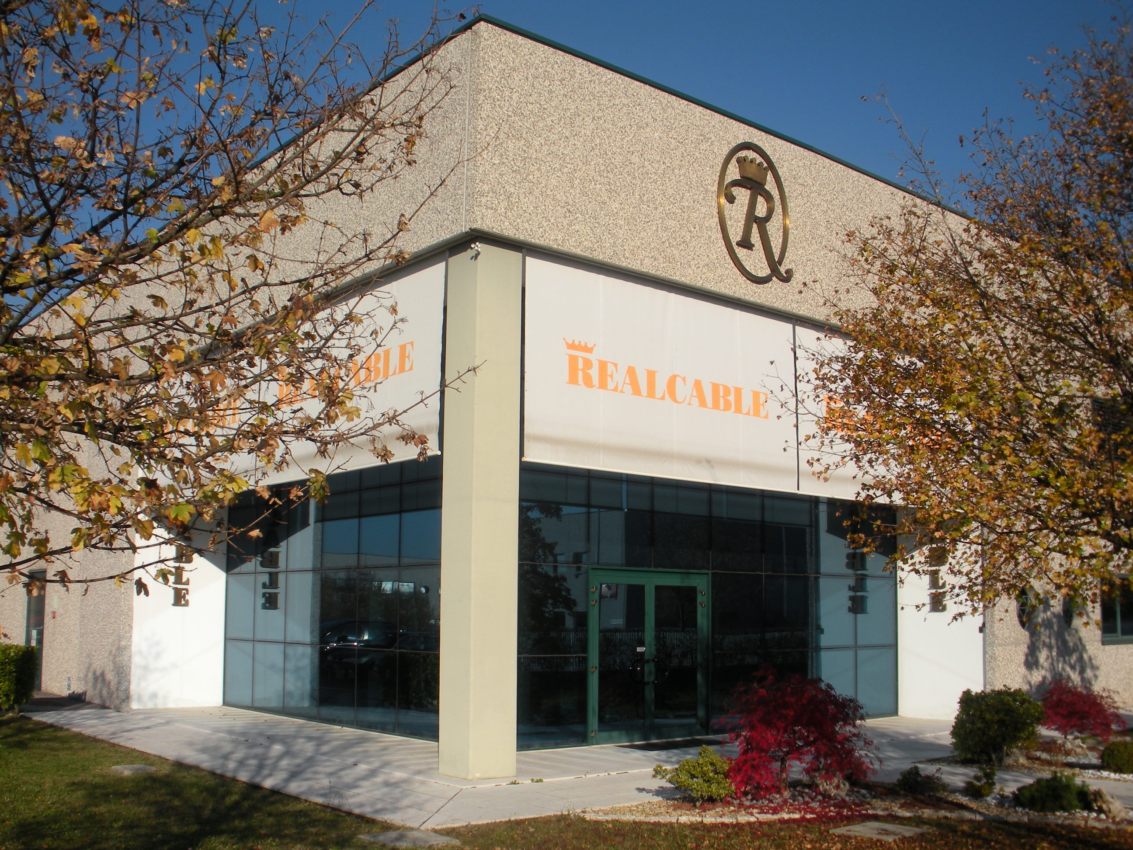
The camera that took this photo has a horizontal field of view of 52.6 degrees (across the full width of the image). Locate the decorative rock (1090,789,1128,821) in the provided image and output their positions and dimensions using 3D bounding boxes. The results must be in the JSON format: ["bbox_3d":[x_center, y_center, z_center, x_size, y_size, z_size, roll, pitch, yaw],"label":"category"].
[{"bbox_3d":[4.444,3.097,9.407,0.300,0.230,0.250,-4,-10,24],"label":"decorative rock"}]

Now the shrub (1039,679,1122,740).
[{"bbox_3d":[6.716,3.719,15.008,1.030,0.850,1.000,-4,-10,23],"label":"shrub"}]

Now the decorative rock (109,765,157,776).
[{"bbox_3d":[-4.502,3.604,11.923,0.370,0.070,0.400,8,-12,-39],"label":"decorative rock"}]

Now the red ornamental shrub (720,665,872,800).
[{"bbox_3d":[2.142,2.824,10.637,1.350,1.200,1.300,-1,-10,11],"label":"red ornamental shrub"}]

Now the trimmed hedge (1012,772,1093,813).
[{"bbox_3d":[4.183,3.124,9.880,0.660,0.340,0.600,-3,-10,22],"label":"trimmed hedge"}]

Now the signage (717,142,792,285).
[{"bbox_3d":[2.561,-2.879,15.431,1.480,2.000,0.100,8,-12,-39],"label":"signage"}]

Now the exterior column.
[{"bbox_3d":[-0.906,0.837,12.354,0.530,5.650,0.530,8,-12,-39],"label":"exterior column"}]

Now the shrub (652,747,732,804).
[{"bbox_3d":[1.139,3.109,10.222,0.720,0.500,0.650,-1,-9,6],"label":"shrub"}]

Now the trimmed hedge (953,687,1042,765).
[{"bbox_3d":[4.858,3.377,12.984,0.980,0.870,0.950,-3,-10,20],"label":"trimmed hedge"}]

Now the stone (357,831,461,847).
[{"bbox_3d":[-1.170,3.105,8.545,0.550,0.050,0.490,8,-12,-39],"label":"stone"}]

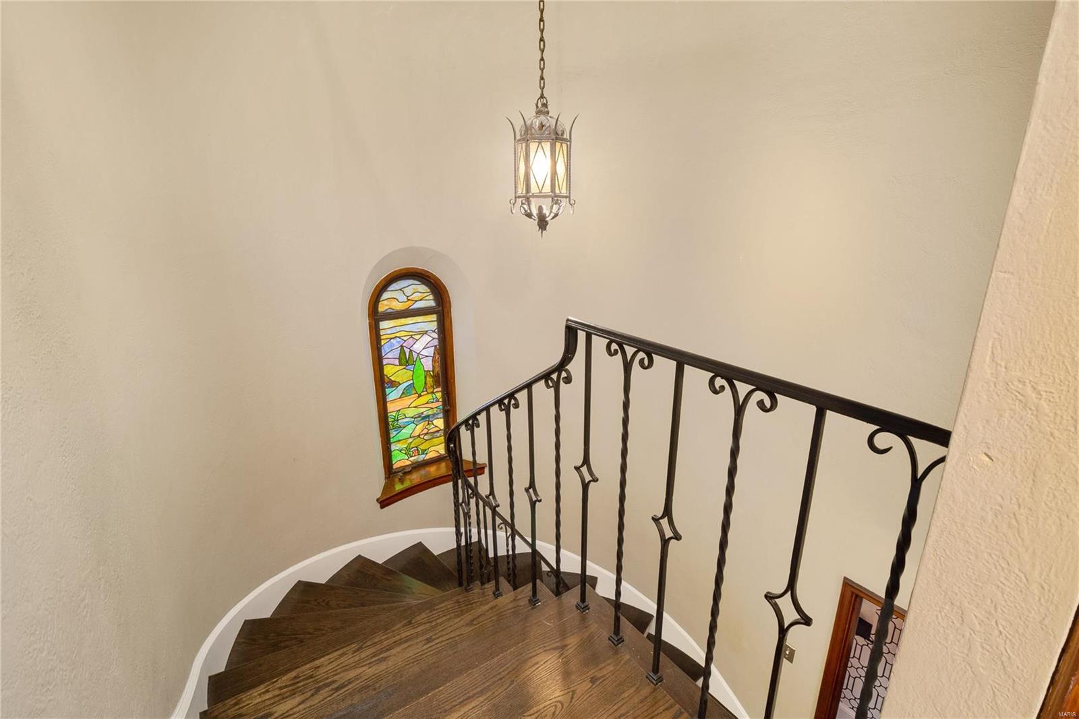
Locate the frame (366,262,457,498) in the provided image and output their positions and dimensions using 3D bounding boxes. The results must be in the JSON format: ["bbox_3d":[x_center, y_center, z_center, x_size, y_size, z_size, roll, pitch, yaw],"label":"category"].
[{"bbox_3d":[-0.913,0.133,3.616,0.650,1.650,0.160,-10,18,-31],"label":"frame"}]

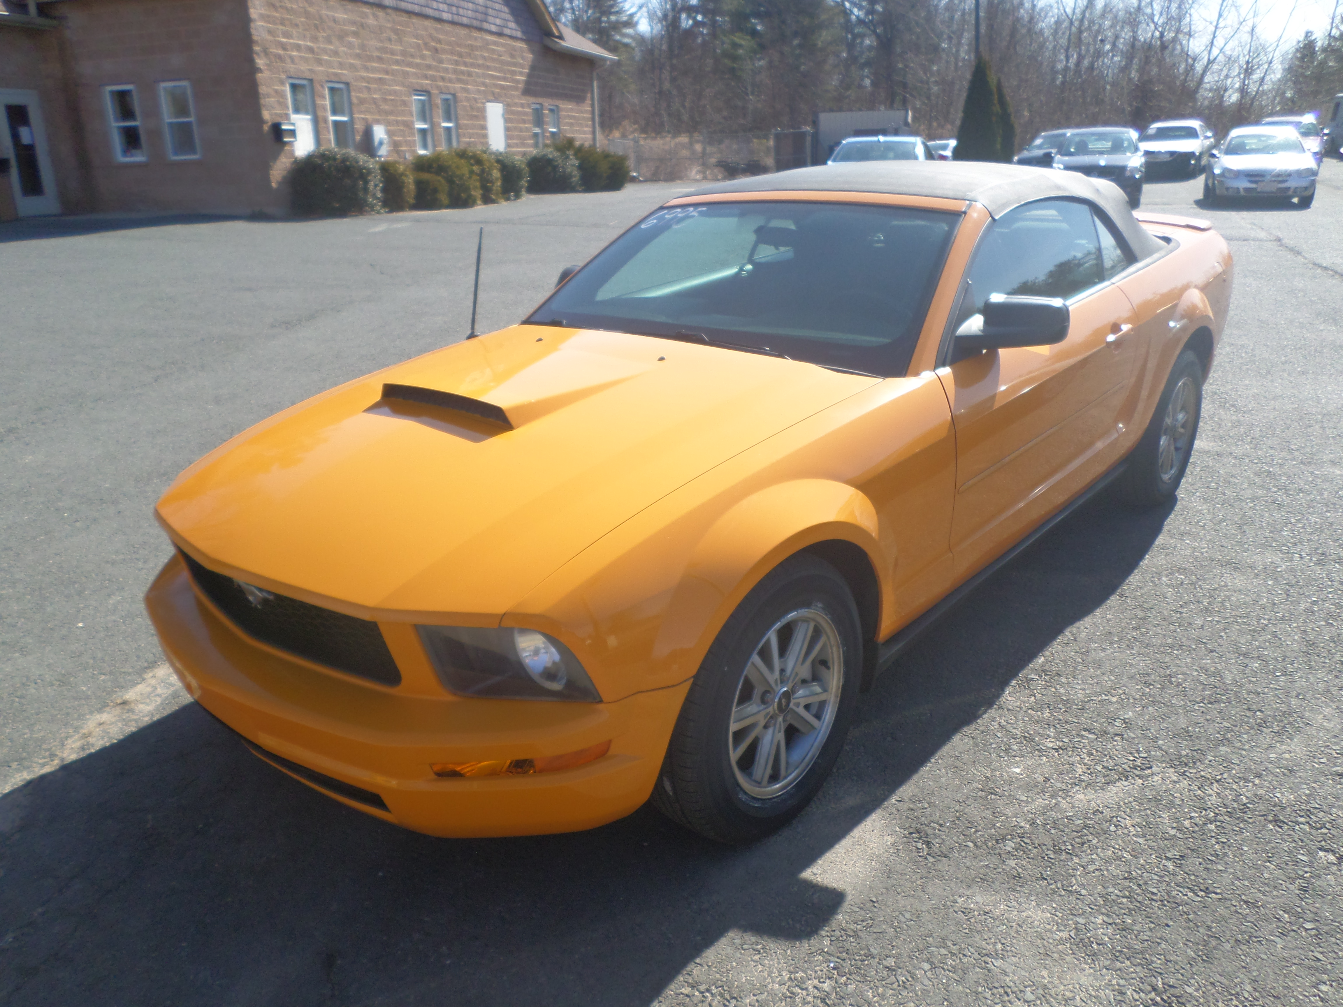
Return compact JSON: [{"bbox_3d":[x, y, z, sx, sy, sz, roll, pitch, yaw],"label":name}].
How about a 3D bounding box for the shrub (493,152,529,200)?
[{"bbox_3d":[-3.936,-7.910,23.400,1.000,1.080,1.000,-2,19,0],"label":"shrub"}]

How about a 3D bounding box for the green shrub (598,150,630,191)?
[{"bbox_3d":[-1.834,-10.304,30.000,1.100,1.150,1.100,-2,19,0],"label":"green shrub"}]

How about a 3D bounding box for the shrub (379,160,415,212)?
[{"bbox_3d":[-5.322,-6.087,18.600,0.900,0.940,0.900,-2,19,0],"label":"shrub"}]

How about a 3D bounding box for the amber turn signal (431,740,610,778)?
[{"bbox_3d":[-0.280,0.475,1.820,0.340,0.055,0.080,-5,20,-6],"label":"amber turn signal"}]

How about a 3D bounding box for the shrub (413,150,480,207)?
[{"bbox_3d":[-4.827,-6.953,20.800,1.400,1.160,1.350,-2,20,0],"label":"shrub"}]

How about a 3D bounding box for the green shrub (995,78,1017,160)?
[{"bbox_3d":[8.533,-9.479,25.000,0.900,2.850,0.900,-2,20,0],"label":"green shrub"}]

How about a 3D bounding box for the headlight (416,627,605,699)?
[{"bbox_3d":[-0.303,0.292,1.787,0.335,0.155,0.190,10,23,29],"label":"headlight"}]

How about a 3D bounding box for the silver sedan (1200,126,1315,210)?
[{"bbox_3d":[12.060,-6.934,19.949,1.750,1.440,4.500,7,22,23],"label":"silver sedan"}]

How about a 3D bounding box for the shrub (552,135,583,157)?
[{"bbox_3d":[-2.971,-9.689,27.600,1.150,1.450,1.150,-2,19,0],"label":"shrub"}]

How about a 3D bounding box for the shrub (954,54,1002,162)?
[{"bbox_3d":[8.185,-10.266,26.000,1.300,3.350,1.300,-2,19,0],"label":"shrub"}]

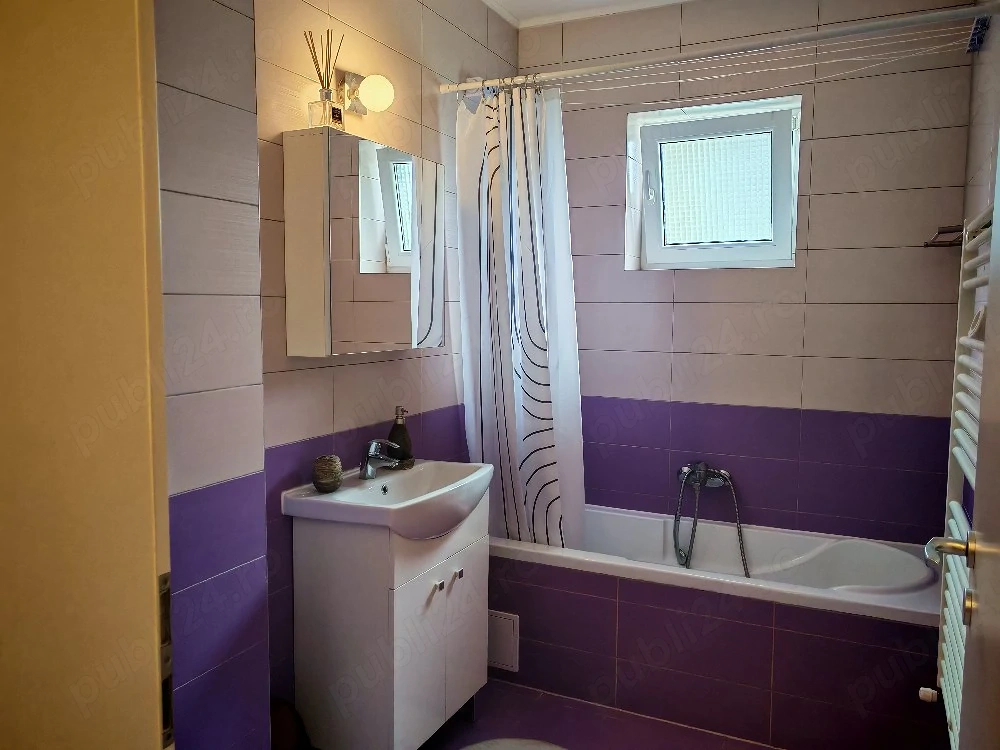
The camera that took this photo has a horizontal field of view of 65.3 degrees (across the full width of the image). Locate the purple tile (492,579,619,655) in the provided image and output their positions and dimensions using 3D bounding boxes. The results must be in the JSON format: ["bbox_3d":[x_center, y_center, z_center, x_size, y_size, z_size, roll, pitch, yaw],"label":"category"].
[{"bbox_3d":[0.175,0.845,2.739,0.498,0.201,0.012,3,6,26],"label":"purple tile"}]

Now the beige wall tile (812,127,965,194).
[{"bbox_3d":[1.385,-0.763,2.801,0.497,0.200,0.012,3,5,26],"label":"beige wall tile"}]

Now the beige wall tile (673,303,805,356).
[{"bbox_3d":[0.929,-0.181,3.055,0.498,0.201,0.012,3,6,26],"label":"beige wall tile"}]

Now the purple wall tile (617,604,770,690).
[{"bbox_3d":[0.623,0.869,2.522,0.500,0.201,0.010,3,6,26],"label":"purple wall tile"}]

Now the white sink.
[{"bbox_3d":[-0.282,0.386,2.345,0.390,0.155,0.630,3,6,26],"label":"white sink"}]

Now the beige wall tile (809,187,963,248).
[{"bbox_3d":[1.384,-0.560,2.814,0.496,0.202,0.010,3,6,26],"label":"beige wall tile"}]

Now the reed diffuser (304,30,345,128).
[{"bbox_3d":[-0.460,-0.775,2.054,0.088,0.260,0.090,3,6,26],"label":"reed diffuser"}]

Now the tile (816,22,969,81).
[{"bbox_3d":[1.388,-1.163,2.761,0.496,0.202,0.010,3,6,26],"label":"tile"}]

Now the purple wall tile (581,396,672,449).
[{"bbox_3d":[0.480,0.197,3.309,0.498,0.201,0.012,3,6,26],"label":"purple wall tile"}]

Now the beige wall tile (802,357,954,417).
[{"bbox_3d":[1.380,0.041,2.869,0.497,0.200,0.012,3,5,26],"label":"beige wall tile"}]

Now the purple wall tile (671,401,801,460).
[{"bbox_3d":[0.927,0.218,3.090,0.498,0.201,0.012,3,6,26],"label":"purple wall tile"}]

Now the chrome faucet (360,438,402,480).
[{"bbox_3d":[-0.367,0.258,2.380,0.146,0.118,0.049,3,6,26],"label":"chrome faucet"}]

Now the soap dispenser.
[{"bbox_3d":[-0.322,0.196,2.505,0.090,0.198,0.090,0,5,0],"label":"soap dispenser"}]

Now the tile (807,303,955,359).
[{"bbox_3d":[1.376,-0.159,2.839,0.495,0.201,0.010,3,6,26],"label":"tile"}]

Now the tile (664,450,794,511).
[{"bbox_3d":[0.926,0.420,3.111,0.500,0.201,0.010,3,6,26],"label":"tile"}]

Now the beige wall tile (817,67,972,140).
[{"bbox_3d":[1.379,-0.959,2.767,0.494,0.201,0.012,3,6,26],"label":"beige wall tile"}]

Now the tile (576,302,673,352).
[{"bbox_3d":[0.482,-0.203,3.284,0.501,0.202,0.010,3,6,26],"label":"tile"}]

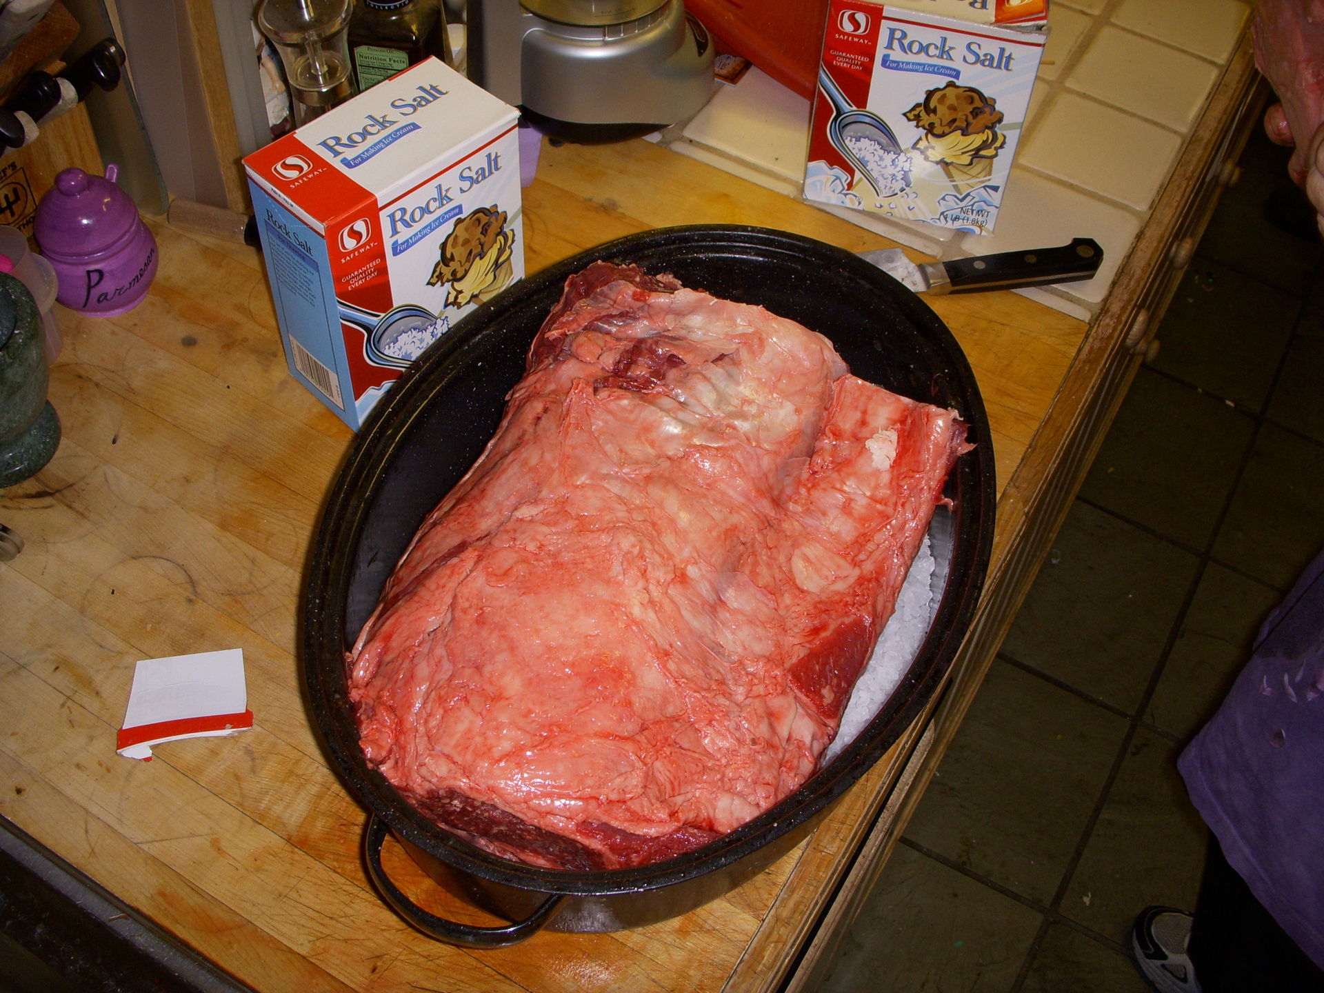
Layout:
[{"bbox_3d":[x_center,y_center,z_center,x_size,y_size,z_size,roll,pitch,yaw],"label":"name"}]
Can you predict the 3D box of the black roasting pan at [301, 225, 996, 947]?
[{"bbox_3d":[0.002,0.042,0.813,0.340,0.128,0.497,20,53,13],"label":"black roasting pan"}]

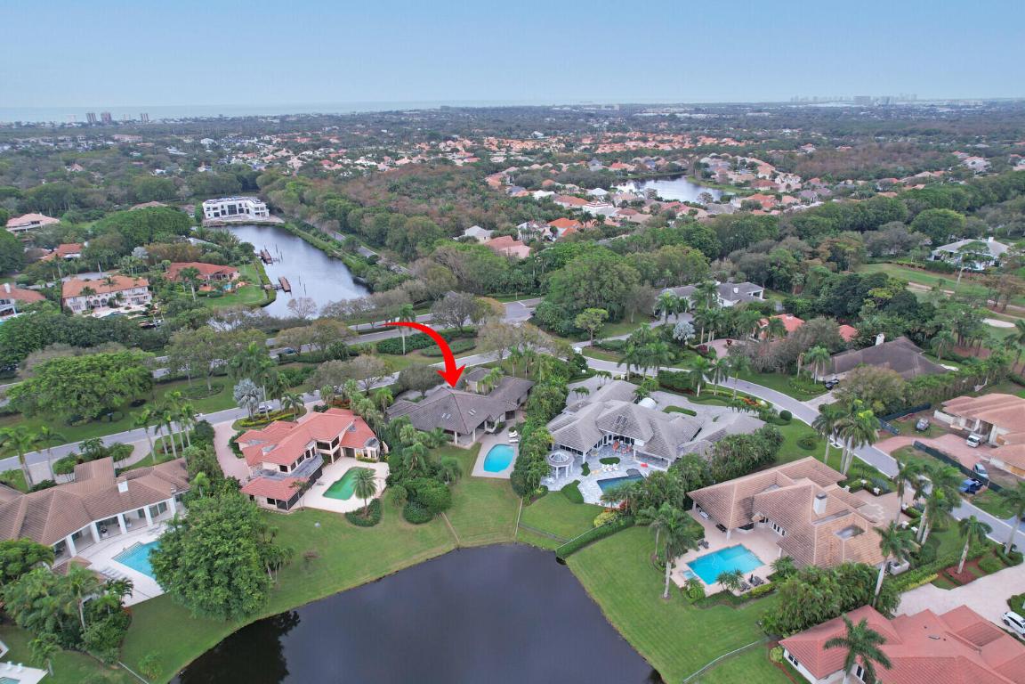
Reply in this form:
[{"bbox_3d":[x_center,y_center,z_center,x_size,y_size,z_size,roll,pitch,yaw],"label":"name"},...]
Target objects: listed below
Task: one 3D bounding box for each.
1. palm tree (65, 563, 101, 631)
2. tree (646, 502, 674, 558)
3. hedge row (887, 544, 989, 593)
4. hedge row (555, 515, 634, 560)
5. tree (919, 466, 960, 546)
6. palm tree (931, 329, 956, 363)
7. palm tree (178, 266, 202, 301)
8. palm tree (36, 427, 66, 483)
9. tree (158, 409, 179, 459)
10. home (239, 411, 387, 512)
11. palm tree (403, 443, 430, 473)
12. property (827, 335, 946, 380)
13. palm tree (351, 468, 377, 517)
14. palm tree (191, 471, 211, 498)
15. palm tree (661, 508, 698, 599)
[{"bbox_3d":[-59.341,36.283,87.110,5.400,11.400,5.400,0,21,0],"label":"palm tree"},{"bbox_3d":[23.810,31.155,101.973,4.500,9.100,4.500,0,21,0],"label":"tree"},{"bbox_3d":[72.840,37.710,106.870,25.570,1.500,1.800,-10,23,-23],"label":"hedge row"},{"bbox_3d":[15.540,35.370,113.990,16.600,1.700,1.100,-13,24,-30],"label":"hedge row"},{"bbox_3d":[73.660,28.660,109.490,6.270,16.490,6.270,-1,21,0],"label":"tree"},{"bbox_3d":[121.257,1.423,176.967,6.600,9.200,6.600,0,21,0],"label":"palm tree"},{"bbox_3d":[-120.183,-21.245,235.108,7.500,13.000,7.500,0,21,0],"label":"palm tree"},{"bbox_3d":[-96.370,23.550,131.650,6.110,12.920,6.110,-1,21,0],"label":"palm tree"},{"bbox_3d":[-76.090,20.560,139.530,4.520,12.500,4.520,-1,21,0],"label":"tree"},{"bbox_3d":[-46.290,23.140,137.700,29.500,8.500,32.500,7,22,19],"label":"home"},{"bbox_3d":[-19.443,23.488,125.593,5.000,7.000,5.000,0,21,0],"label":"palm tree"},{"bbox_3d":[110.673,6.006,188.143,38.000,7.500,23.000,-9,23,-20],"label":"property"},{"bbox_3d":[-28.040,28.710,119.460,4.700,10.920,4.700,-1,21,0],"label":"palm tree"},{"bbox_3d":[-64.054,30.215,128.392,4.400,8.200,4.400,-12,24,-28],"label":"palm tree"},{"bbox_3d":[23.728,31.259,92.402,6.300,15.800,6.300,0,21,0],"label":"palm tree"}]

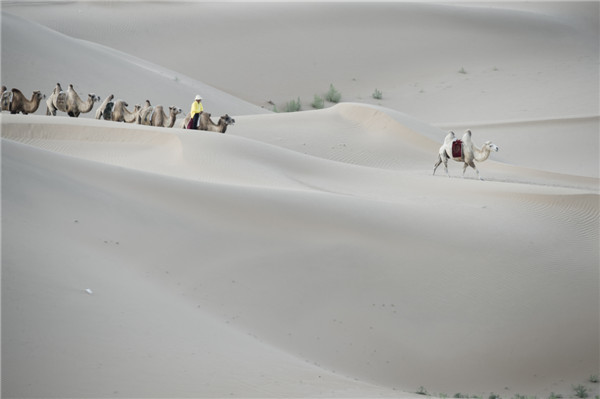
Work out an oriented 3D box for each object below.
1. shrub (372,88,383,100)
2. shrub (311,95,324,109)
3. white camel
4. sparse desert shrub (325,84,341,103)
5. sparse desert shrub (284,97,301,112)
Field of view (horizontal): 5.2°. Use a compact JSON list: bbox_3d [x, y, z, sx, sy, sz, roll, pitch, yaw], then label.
[{"bbox_3d":[4.162,-5.641,357.000,0.552,0.616,0.524,0,4,0],"label":"shrub"},{"bbox_3d":[0.943,-5.116,349.000,0.681,0.770,0.647,0,4,0],"label":"shrub"},{"bbox_3d":[7.214,-1.950,290.000,2.800,2.220,0.800,1,4,11],"label":"white camel"},{"bbox_3d":[1.762,-5.583,352.000,0.830,0.988,0.788,0,4,0],"label":"sparse desert shrub"},{"bbox_3d":[-0.350,-4.900,345.000,0.803,0.839,0.763,0,4,0],"label":"sparse desert shrub"}]

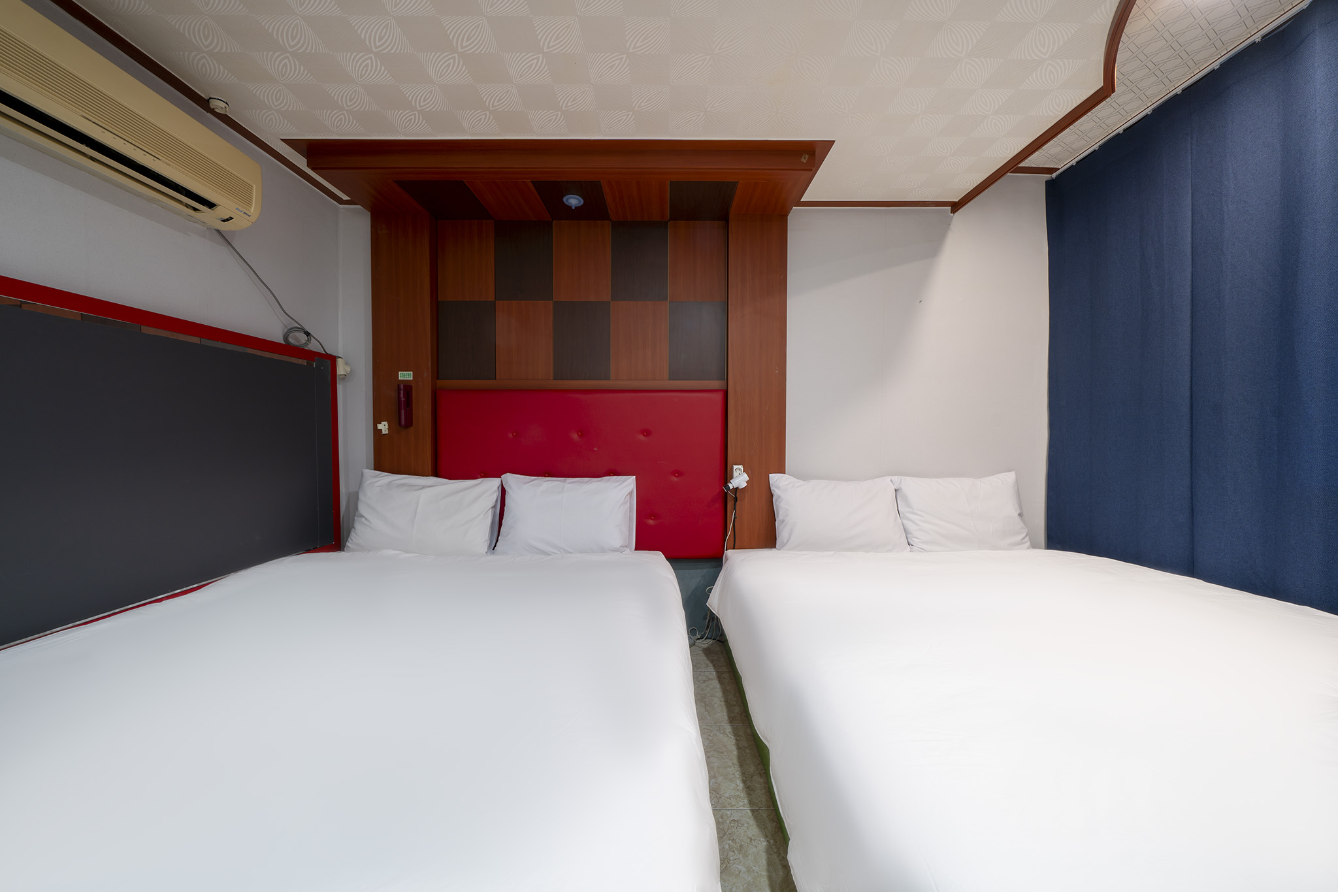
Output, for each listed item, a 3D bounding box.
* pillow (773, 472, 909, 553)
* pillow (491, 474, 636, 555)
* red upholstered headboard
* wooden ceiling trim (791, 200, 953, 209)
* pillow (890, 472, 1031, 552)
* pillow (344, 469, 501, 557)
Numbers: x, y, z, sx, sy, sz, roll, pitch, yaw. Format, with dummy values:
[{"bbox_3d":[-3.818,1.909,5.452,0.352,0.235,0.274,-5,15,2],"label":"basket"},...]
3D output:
[{"bbox_3d":[0.833,0.333,2.200,0.655,0.420,0.160,0,-13,0],"label":"pillow"},{"bbox_3d":[-0.507,0.339,2.175,0.675,0.420,0.160,0,-13,0],"label":"pillow"},{"bbox_3d":[-0.452,0.144,2.325,1.490,0.877,0.070,0,1,0],"label":"red upholstered headboard"},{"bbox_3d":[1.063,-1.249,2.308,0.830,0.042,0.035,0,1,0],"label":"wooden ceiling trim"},{"bbox_3d":[1.451,0.330,2.215,0.650,0.420,0.160,0,-13,0],"label":"pillow"},{"bbox_3d":[-1.196,0.329,2.175,0.690,0.420,0.160,0,-13,0],"label":"pillow"}]

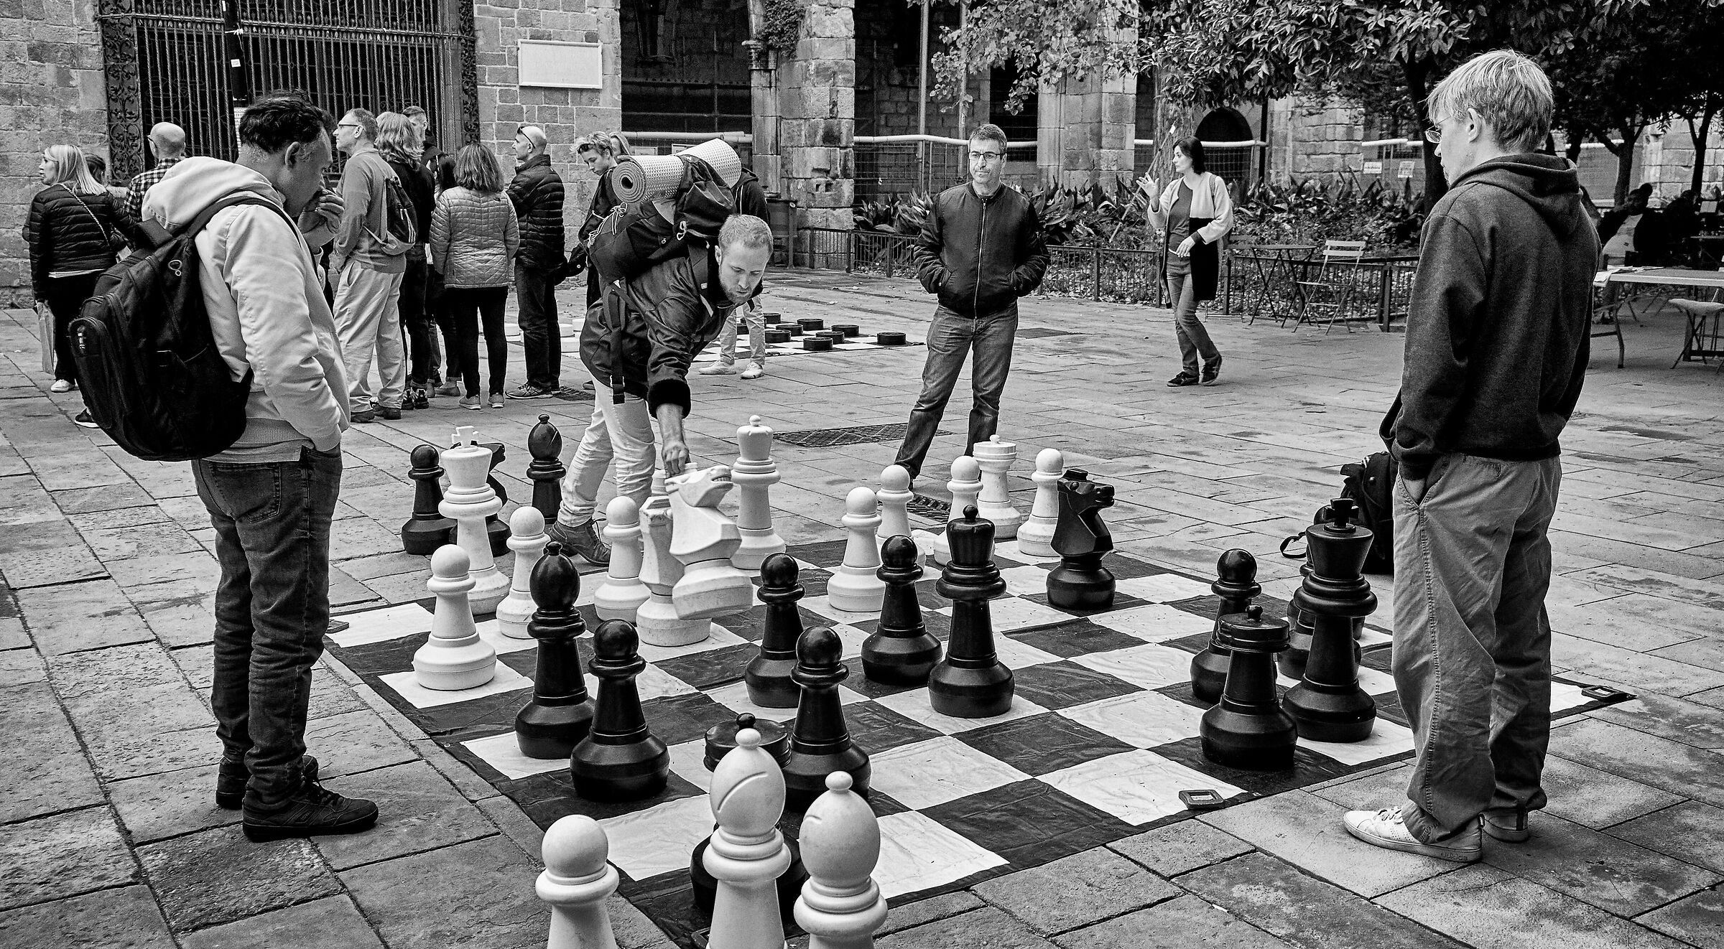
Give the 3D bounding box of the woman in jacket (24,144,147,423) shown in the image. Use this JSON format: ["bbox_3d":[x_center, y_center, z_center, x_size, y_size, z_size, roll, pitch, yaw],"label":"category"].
[{"bbox_3d":[-5.159,-1.337,10.059,0.660,1.624,0.420,-6,12,-30],"label":"woman in jacket"}]

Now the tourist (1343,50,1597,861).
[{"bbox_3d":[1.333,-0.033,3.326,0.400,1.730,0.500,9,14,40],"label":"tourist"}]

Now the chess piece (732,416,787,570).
[{"bbox_3d":[-0.425,0.062,6.074,0.249,0.586,0.249,0,10,0],"label":"chess piece"}]

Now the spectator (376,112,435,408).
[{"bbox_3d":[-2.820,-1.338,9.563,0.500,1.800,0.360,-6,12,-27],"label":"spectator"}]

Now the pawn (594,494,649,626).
[{"bbox_3d":[-0.823,0.278,5.334,0.242,0.432,0.242,0,10,0],"label":"pawn"}]

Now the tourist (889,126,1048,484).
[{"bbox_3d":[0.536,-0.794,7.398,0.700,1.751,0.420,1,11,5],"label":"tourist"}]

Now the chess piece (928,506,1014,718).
[{"bbox_3d":[0.314,0.371,4.326,0.245,0.583,0.245,0,11,0],"label":"chess piece"}]

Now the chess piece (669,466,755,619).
[{"bbox_3d":[-0.501,0.207,4.850,0.250,0.480,0.243,-7,3,24],"label":"chess piece"}]

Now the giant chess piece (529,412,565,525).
[{"bbox_3d":[-1.238,0.023,6.032,0.237,0.546,0.237,0,11,0],"label":"giant chess piece"}]

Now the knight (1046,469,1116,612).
[{"bbox_3d":[0.773,0.216,5.354,0.237,0.477,0.237,6,13,30],"label":"knight"}]

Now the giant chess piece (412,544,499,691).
[{"bbox_3d":[-1.203,0.407,4.517,0.237,0.416,0.237,0,11,0],"label":"giant chess piece"}]

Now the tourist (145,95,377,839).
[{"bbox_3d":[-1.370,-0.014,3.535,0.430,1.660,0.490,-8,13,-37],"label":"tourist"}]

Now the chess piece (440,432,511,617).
[{"bbox_3d":[-1.366,0.151,5.356,0.247,0.640,0.247,0,11,0],"label":"chess piece"}]

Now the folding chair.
[{"bbox_3d":[4.269,-1.722,13.941,0.430,0.820,0.470,9,14,39],"label":"folding chair"}]

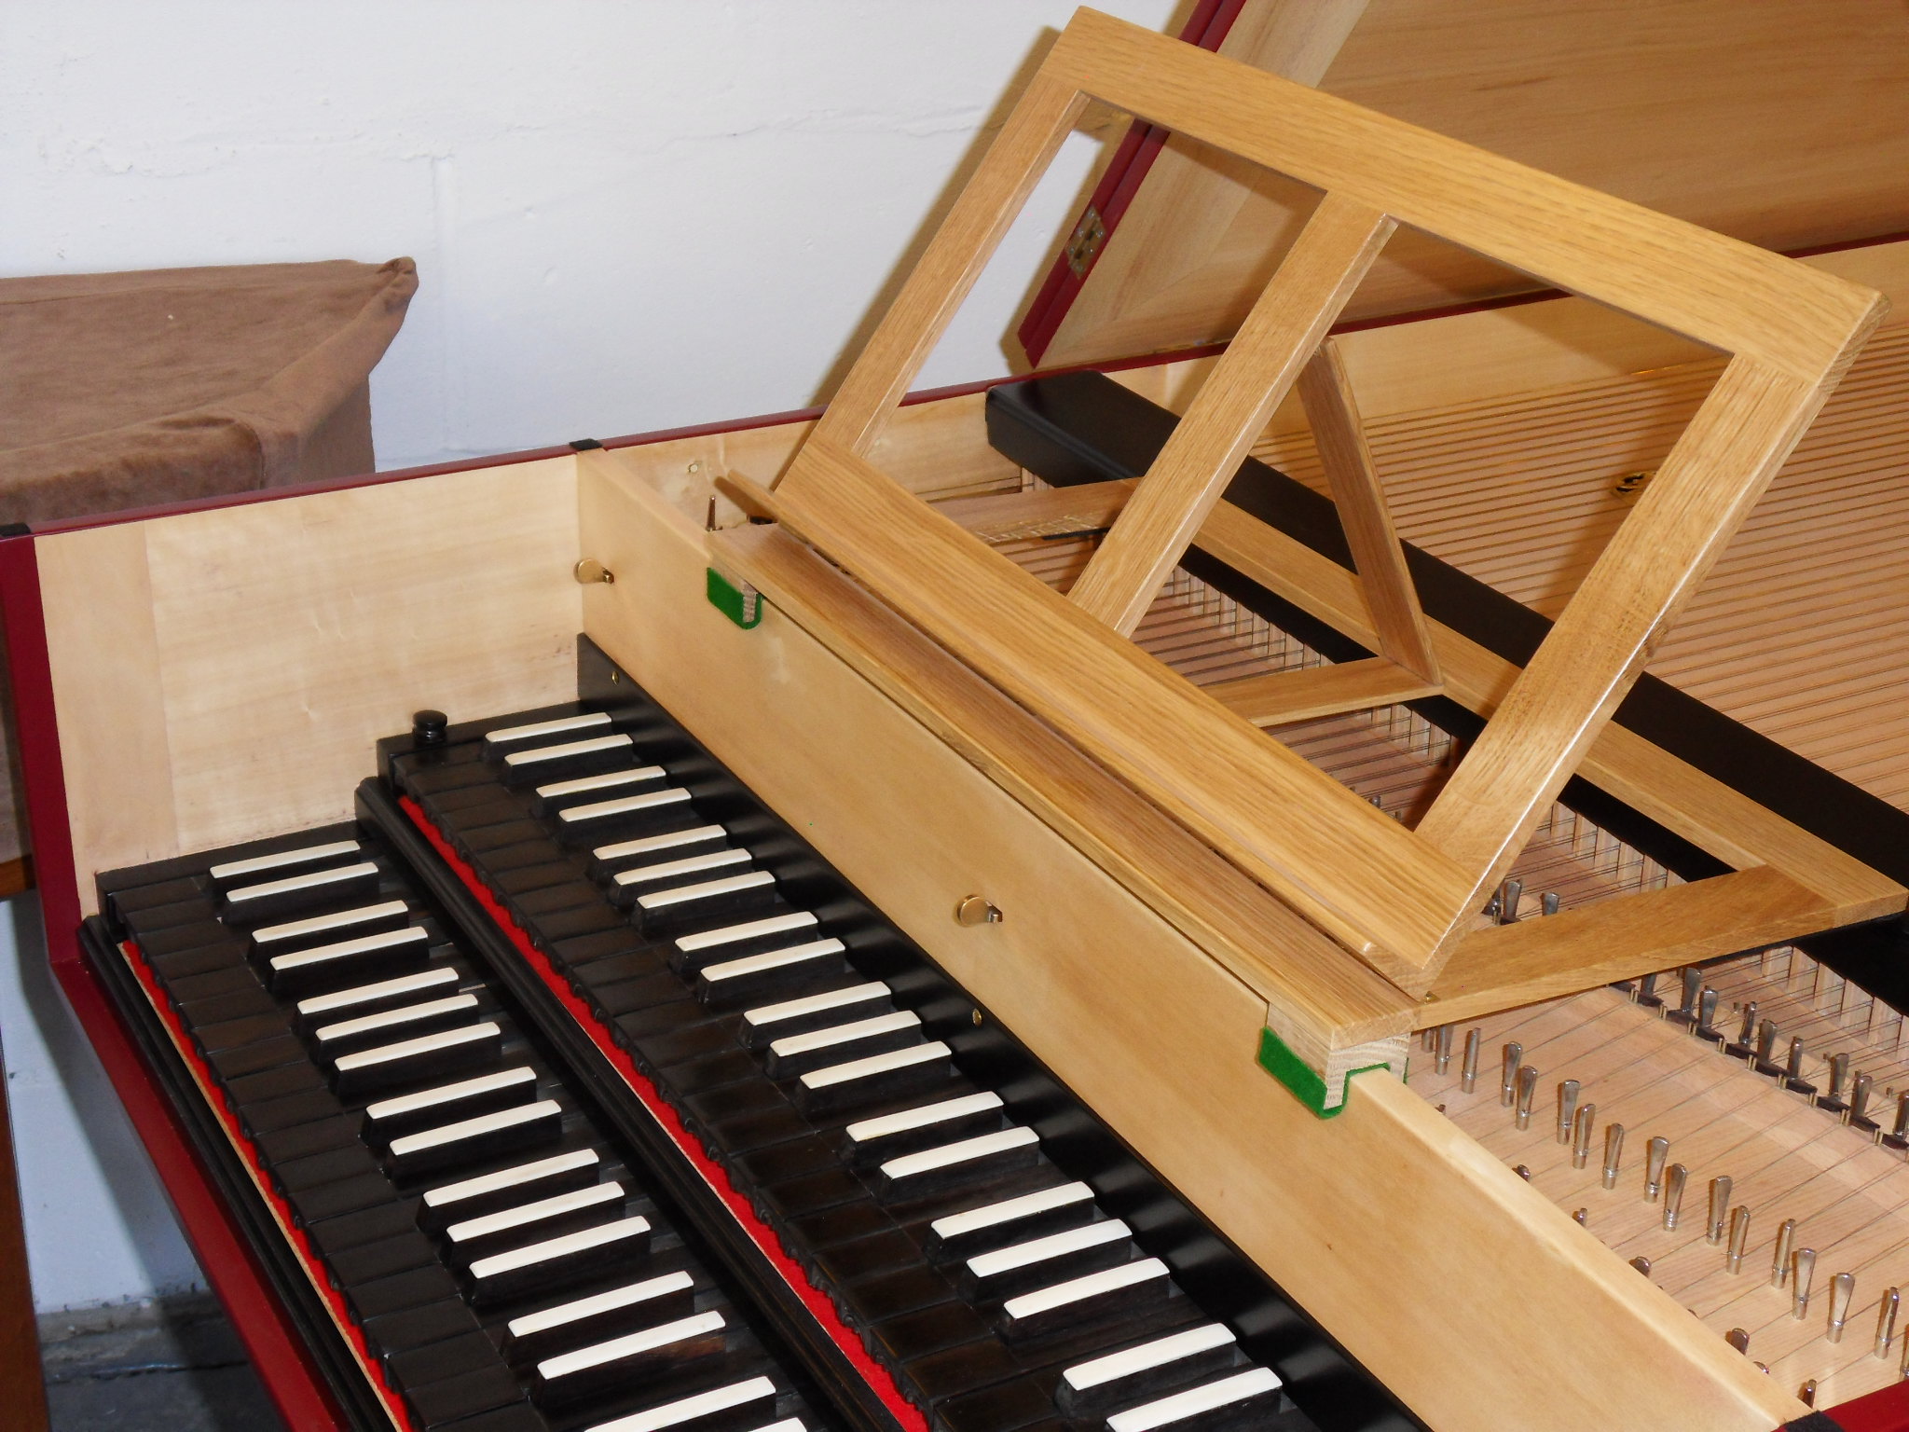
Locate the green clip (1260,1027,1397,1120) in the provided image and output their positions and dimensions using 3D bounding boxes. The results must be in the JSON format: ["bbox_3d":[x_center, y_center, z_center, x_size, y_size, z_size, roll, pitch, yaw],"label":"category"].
[{"bbox_3d":[0.119,0.111,0.913,0.030,0.017,0.034,-11,28,-27],"label":"green clip"}]

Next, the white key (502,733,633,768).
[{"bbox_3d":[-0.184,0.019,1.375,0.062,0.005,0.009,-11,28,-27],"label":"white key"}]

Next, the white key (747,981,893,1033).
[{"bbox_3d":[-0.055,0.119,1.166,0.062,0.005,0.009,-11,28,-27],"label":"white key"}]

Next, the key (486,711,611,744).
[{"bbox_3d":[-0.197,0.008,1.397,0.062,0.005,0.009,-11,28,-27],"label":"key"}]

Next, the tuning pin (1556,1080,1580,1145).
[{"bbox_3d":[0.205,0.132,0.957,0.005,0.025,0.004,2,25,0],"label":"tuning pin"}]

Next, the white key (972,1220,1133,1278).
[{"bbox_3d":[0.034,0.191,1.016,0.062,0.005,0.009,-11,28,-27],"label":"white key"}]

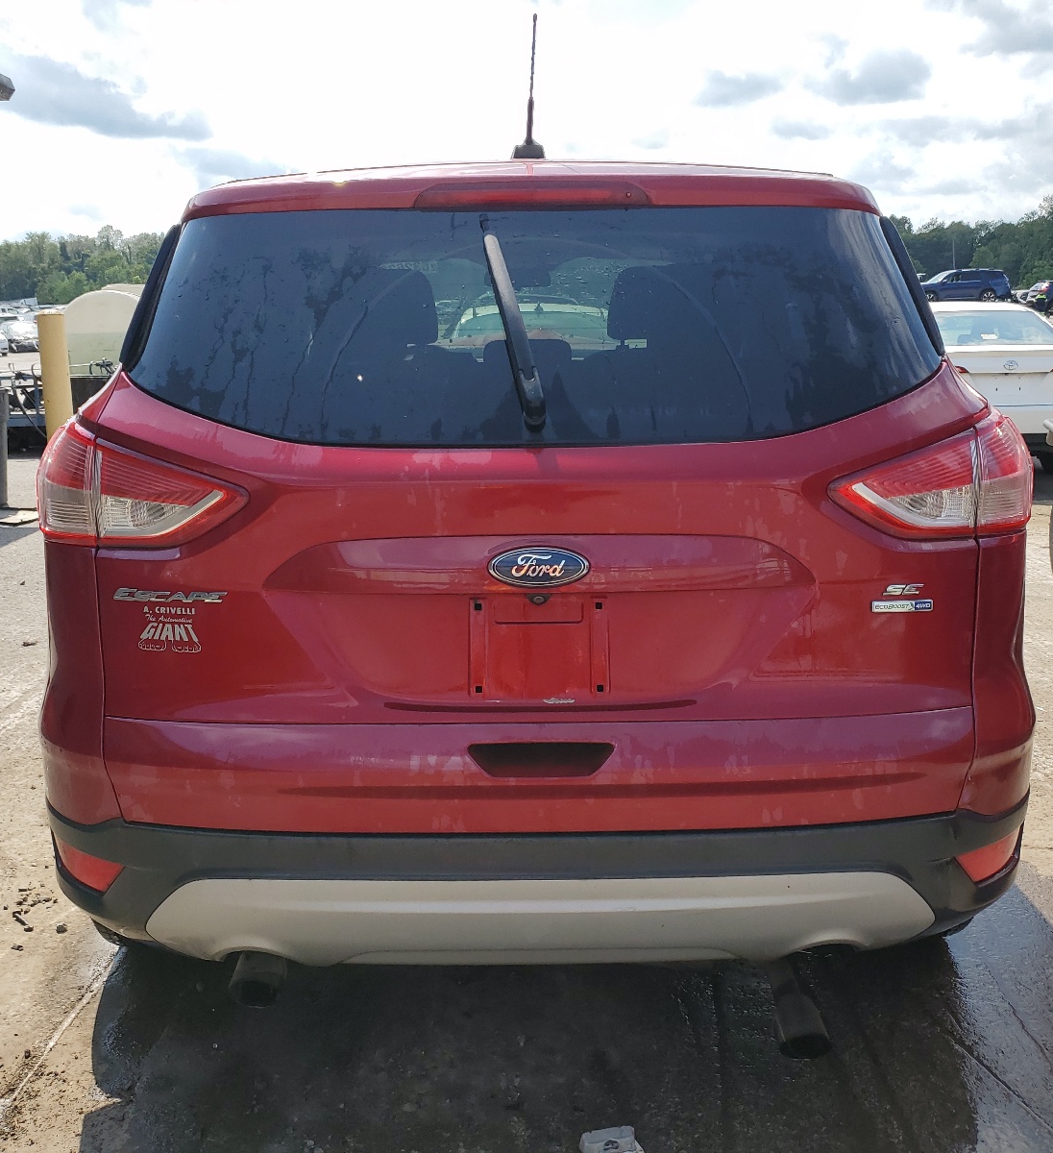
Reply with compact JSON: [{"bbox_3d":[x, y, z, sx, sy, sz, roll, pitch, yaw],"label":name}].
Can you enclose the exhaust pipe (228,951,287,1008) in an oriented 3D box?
[{"bbox_3d":[-0.440,0.662,1.903,0.080,0.085,0.170,-1,28,0],"label":"exhaust pipe"}]

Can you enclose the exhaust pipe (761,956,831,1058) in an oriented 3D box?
[{"bbox_3d":[0.400,0.660,1.827,0.080,0.080,0.250,0,13,-2],"label":"exhaust pipe"}]

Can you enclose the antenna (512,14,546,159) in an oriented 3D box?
[{"bbox_3d":[0.003,-0.881,2.104,0.062,0.216,0.200,-1,13,0],"label":"antenna"}]

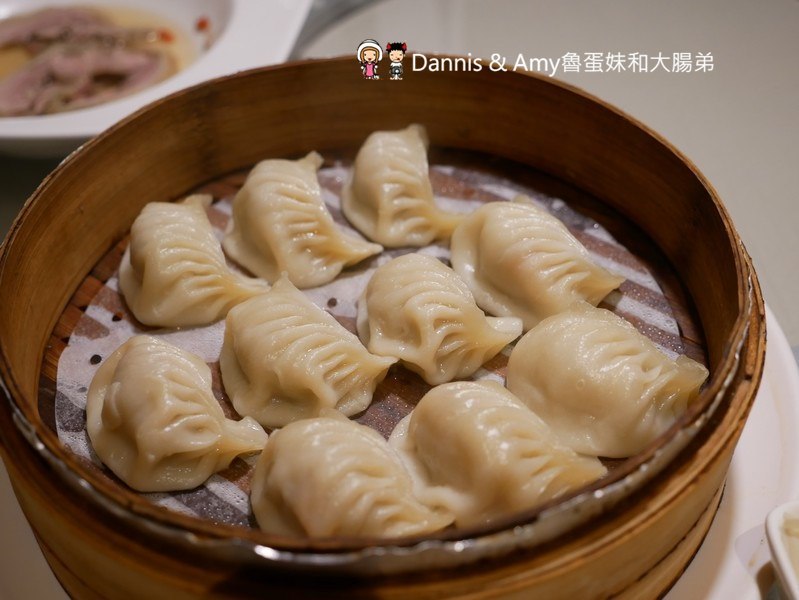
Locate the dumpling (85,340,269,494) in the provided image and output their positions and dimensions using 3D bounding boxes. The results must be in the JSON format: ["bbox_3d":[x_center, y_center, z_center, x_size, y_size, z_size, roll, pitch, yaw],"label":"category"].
[{"bbox_3d":[-0.080,0.034,0.359,0.047,0.032,0.064,-31,51,-28],"label":"dumpling"}]

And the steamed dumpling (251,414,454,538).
[{"bbox_3d":[-0.017,0.056,0.336,0.065,0.030,0.046,23,49,24],"label":"steamed dumpling"}]

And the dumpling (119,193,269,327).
[{"bbox_3d":[-0.087,-0.019,0.416,0.045,0.031,0.064,-19,46,-18],"label":"dumpling"}]

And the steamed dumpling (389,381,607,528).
[{"bbox_3d":[0.031,0.045,0.346,0.068,0.030,0.044,27,50,26],"label":"steamed dumpling"}]

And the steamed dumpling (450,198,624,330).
[{"bbox_3d":[0.051,-0.019,0.414,0.046,0.031,0.067,-32,51,-29],"label":"steamed dumpling"}]

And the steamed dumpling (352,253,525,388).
[{"bbox_3d":[0.011,0.002,0.392,0.059,0.032,0.043,33,53,31],"label":"steamed dumpling"}]

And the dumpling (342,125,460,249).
[{"bbox_3d":[-0.002,-0.052,0.449,0.043,0.032,0.063,-9,44,-8],"label":"dumpling"}]

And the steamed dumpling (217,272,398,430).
[{"bbox_3d":[-0.037,0.015,0.379,0.060,0.031,0.050,32,53,30],"label":"steamed dumpling"}]

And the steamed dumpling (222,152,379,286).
[{"bbox_3d":[-0.045,-0.036,0.432,0.047,0.033,0.069,-24,48,-22],"label":"steamed dumpling"}]

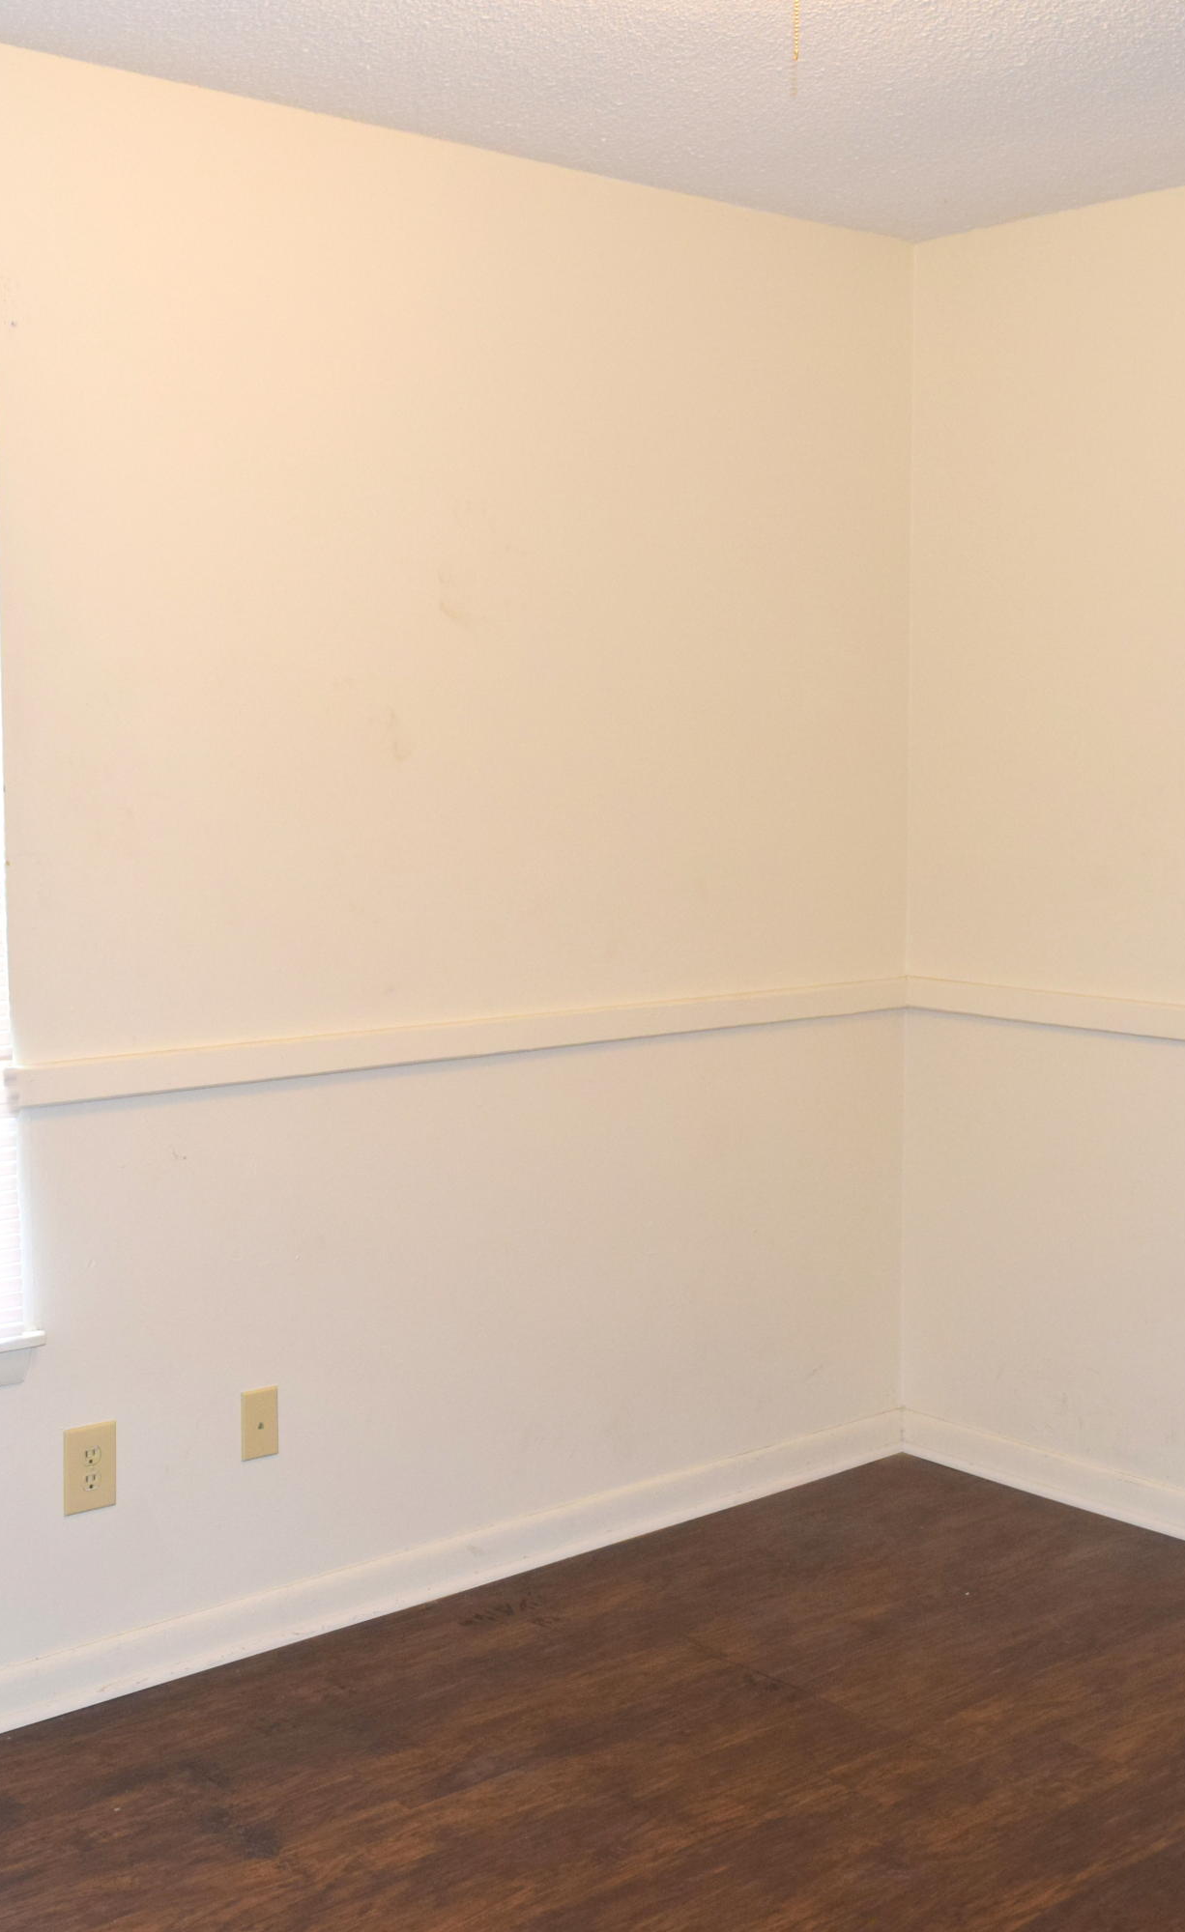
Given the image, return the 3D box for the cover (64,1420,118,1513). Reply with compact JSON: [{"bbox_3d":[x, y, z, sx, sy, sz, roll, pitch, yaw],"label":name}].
[{"bbox_3d":[-0.768,0.768,3.325,0.088,0.133,0.008,-5,7,-40],"label":"cover"}]

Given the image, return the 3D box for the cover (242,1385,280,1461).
[{"bbox_3d":[-0.538,0.741,3.516,0.070,0.114,0.008,-5,7,-40],"label":"cover"}]

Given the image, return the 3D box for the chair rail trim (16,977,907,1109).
[{"bbox_3d":[-0.099,0.118,3.810,1.960,0.060,0.022,-5,7,-40],"label":"chair rail trim"}]

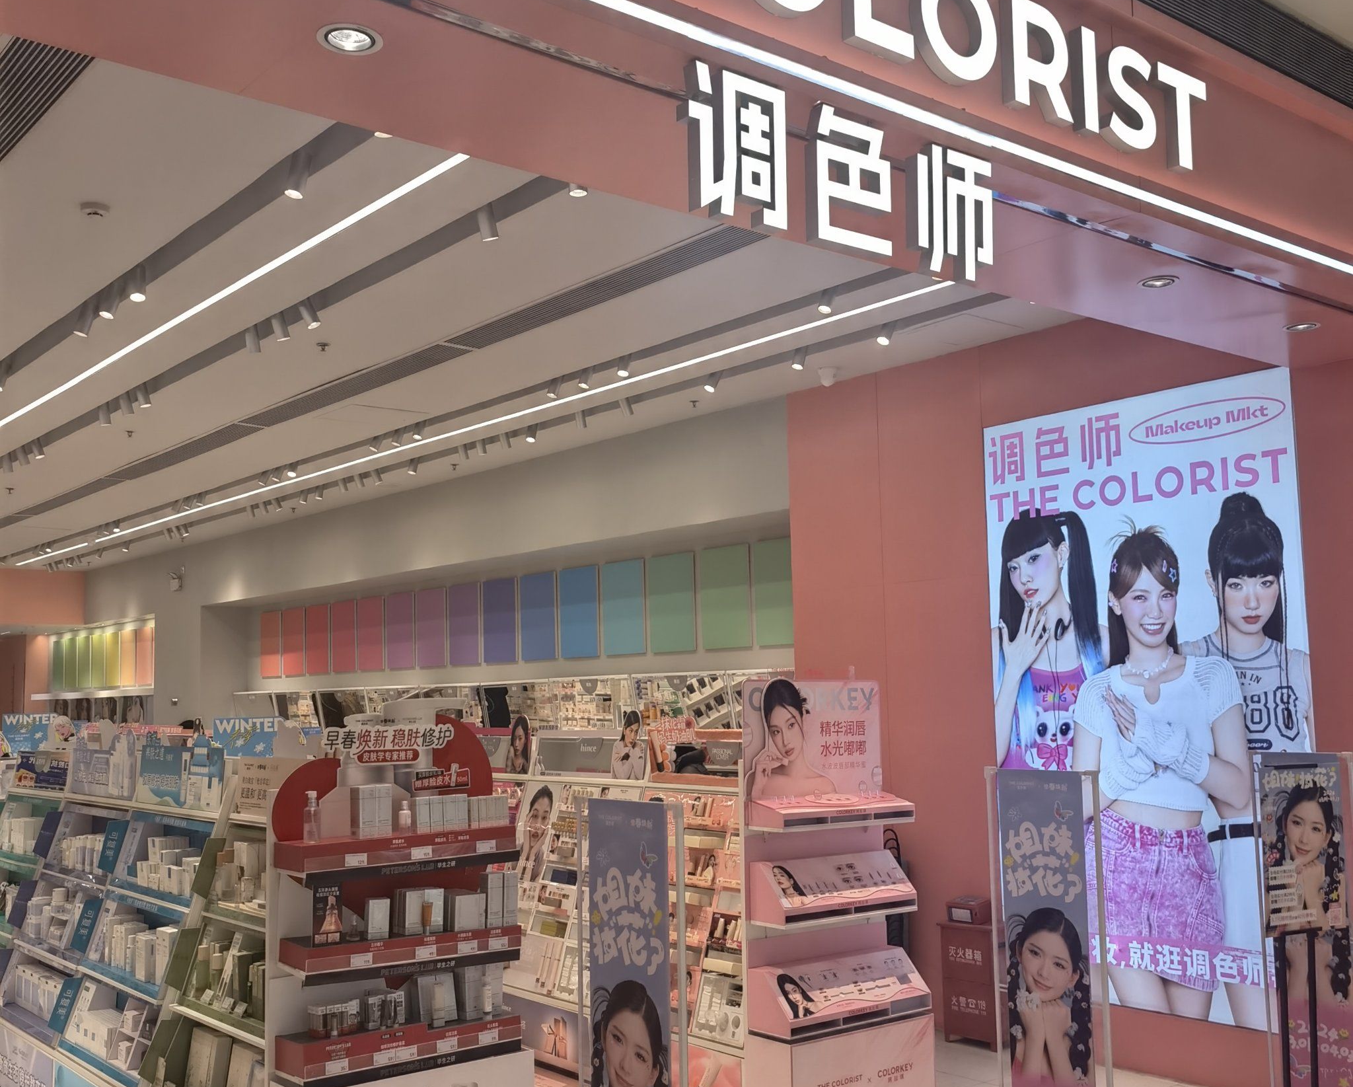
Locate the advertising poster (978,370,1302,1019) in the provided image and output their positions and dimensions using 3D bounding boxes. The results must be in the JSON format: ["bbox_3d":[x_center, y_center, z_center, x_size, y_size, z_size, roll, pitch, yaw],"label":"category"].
[{"bbox_3d":[2.160,0.736,6.628,0.050,2.859,1.675,4,-8,-39],"label":"advertising poster"}]

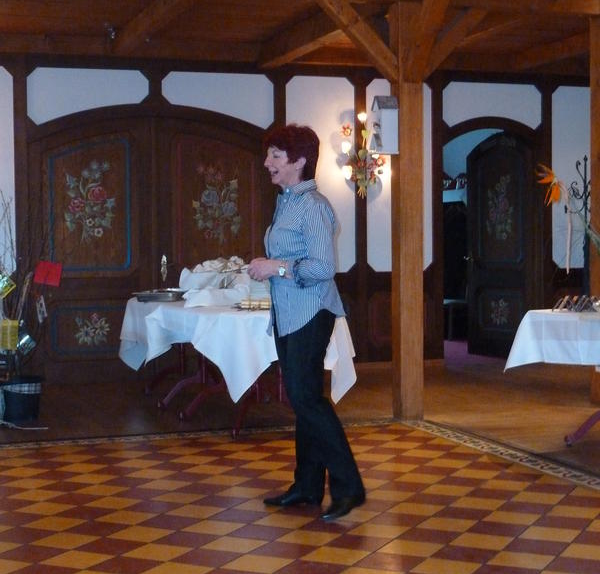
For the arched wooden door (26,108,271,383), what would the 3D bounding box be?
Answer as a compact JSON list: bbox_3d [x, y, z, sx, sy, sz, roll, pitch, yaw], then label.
[{"bbox_3d":[-1.264,-0.393,10.437,2.184,2.288,0.100,-1,2,-19],"label":"arched wooden door"}]

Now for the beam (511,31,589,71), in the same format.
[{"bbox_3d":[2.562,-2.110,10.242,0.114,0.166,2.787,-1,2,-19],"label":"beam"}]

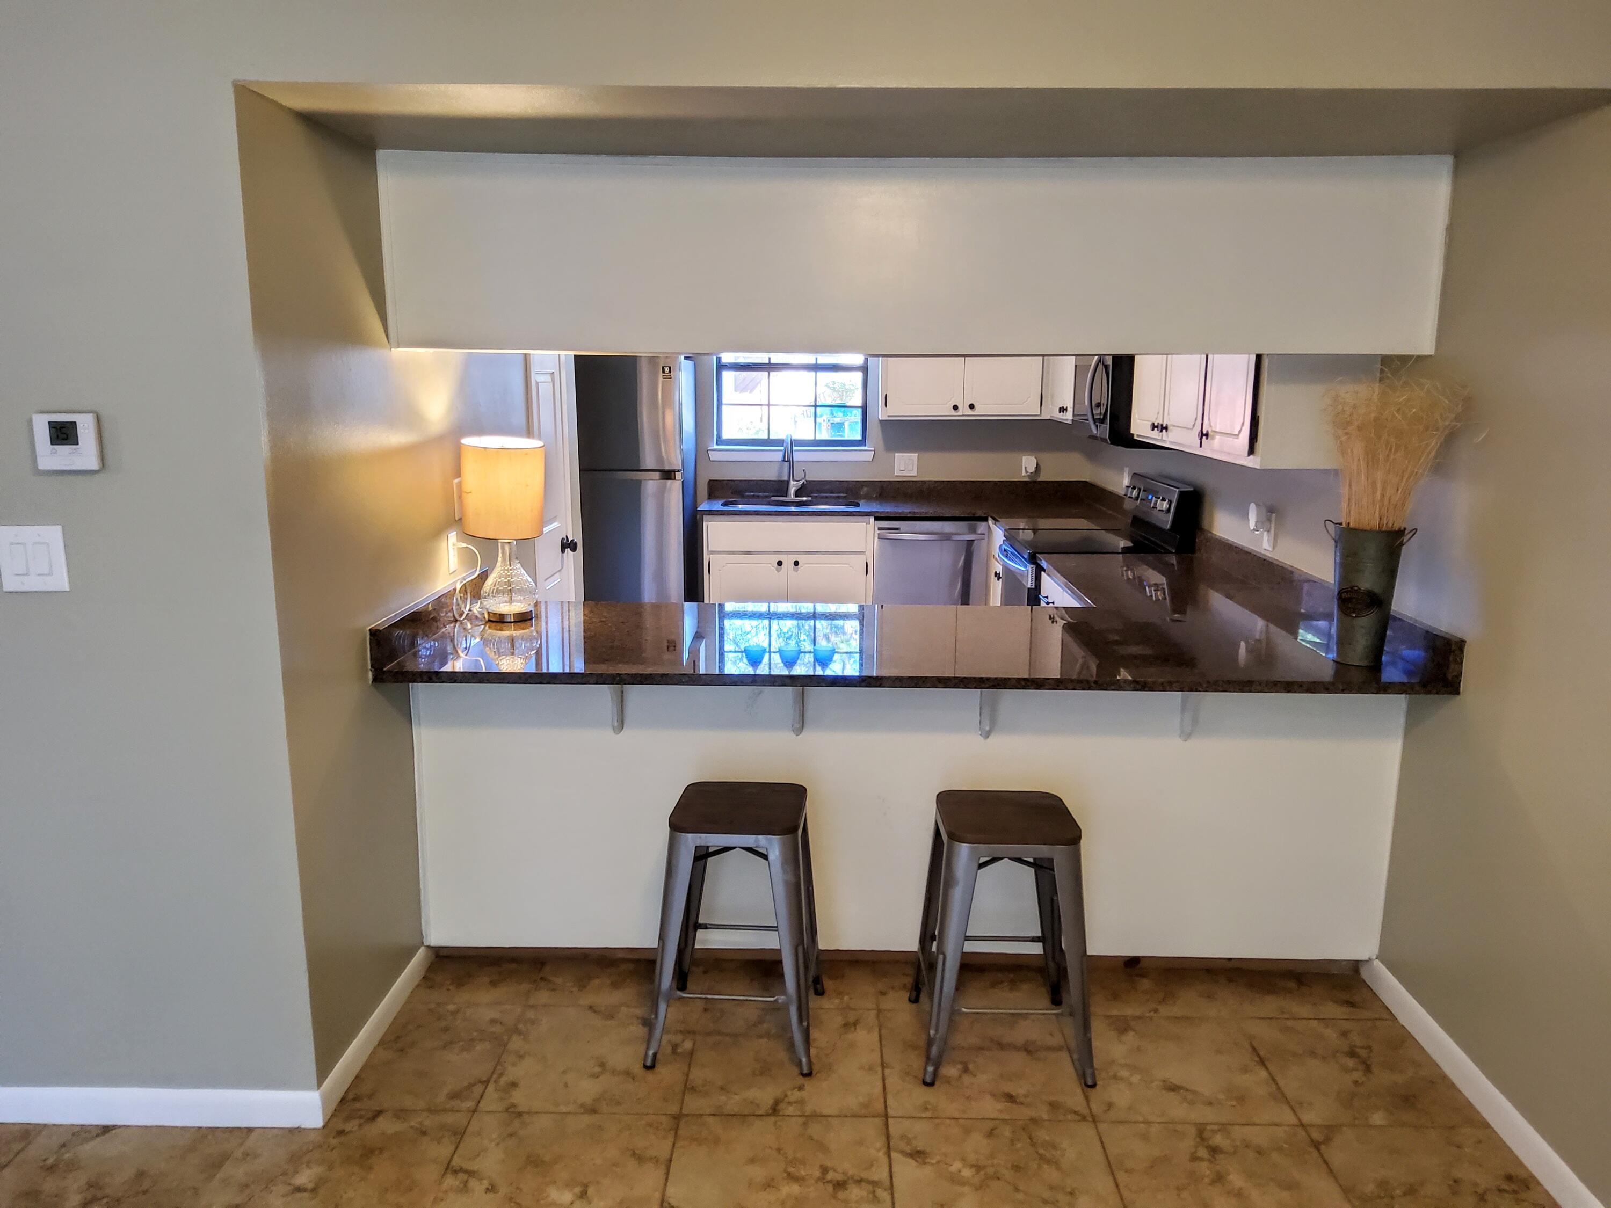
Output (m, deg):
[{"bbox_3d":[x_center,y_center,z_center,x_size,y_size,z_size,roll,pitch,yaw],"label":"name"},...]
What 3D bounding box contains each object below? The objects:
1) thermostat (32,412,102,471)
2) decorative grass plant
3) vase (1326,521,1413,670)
[{"bbox_3d":[-1.458,-0.320,2.395,0.122,0.110,0.025,1,12,1],"label":"thermostat"},{"bbox_3d":[1.401,-0.370,2.931,0.310,0.390,0.270,1,11,1],"label":"decorative grass plant"},{"bbox_3d":[1.462,-0.025,3.167,0.215,0.362,0.168,9,14,35],"label":"vase"}]

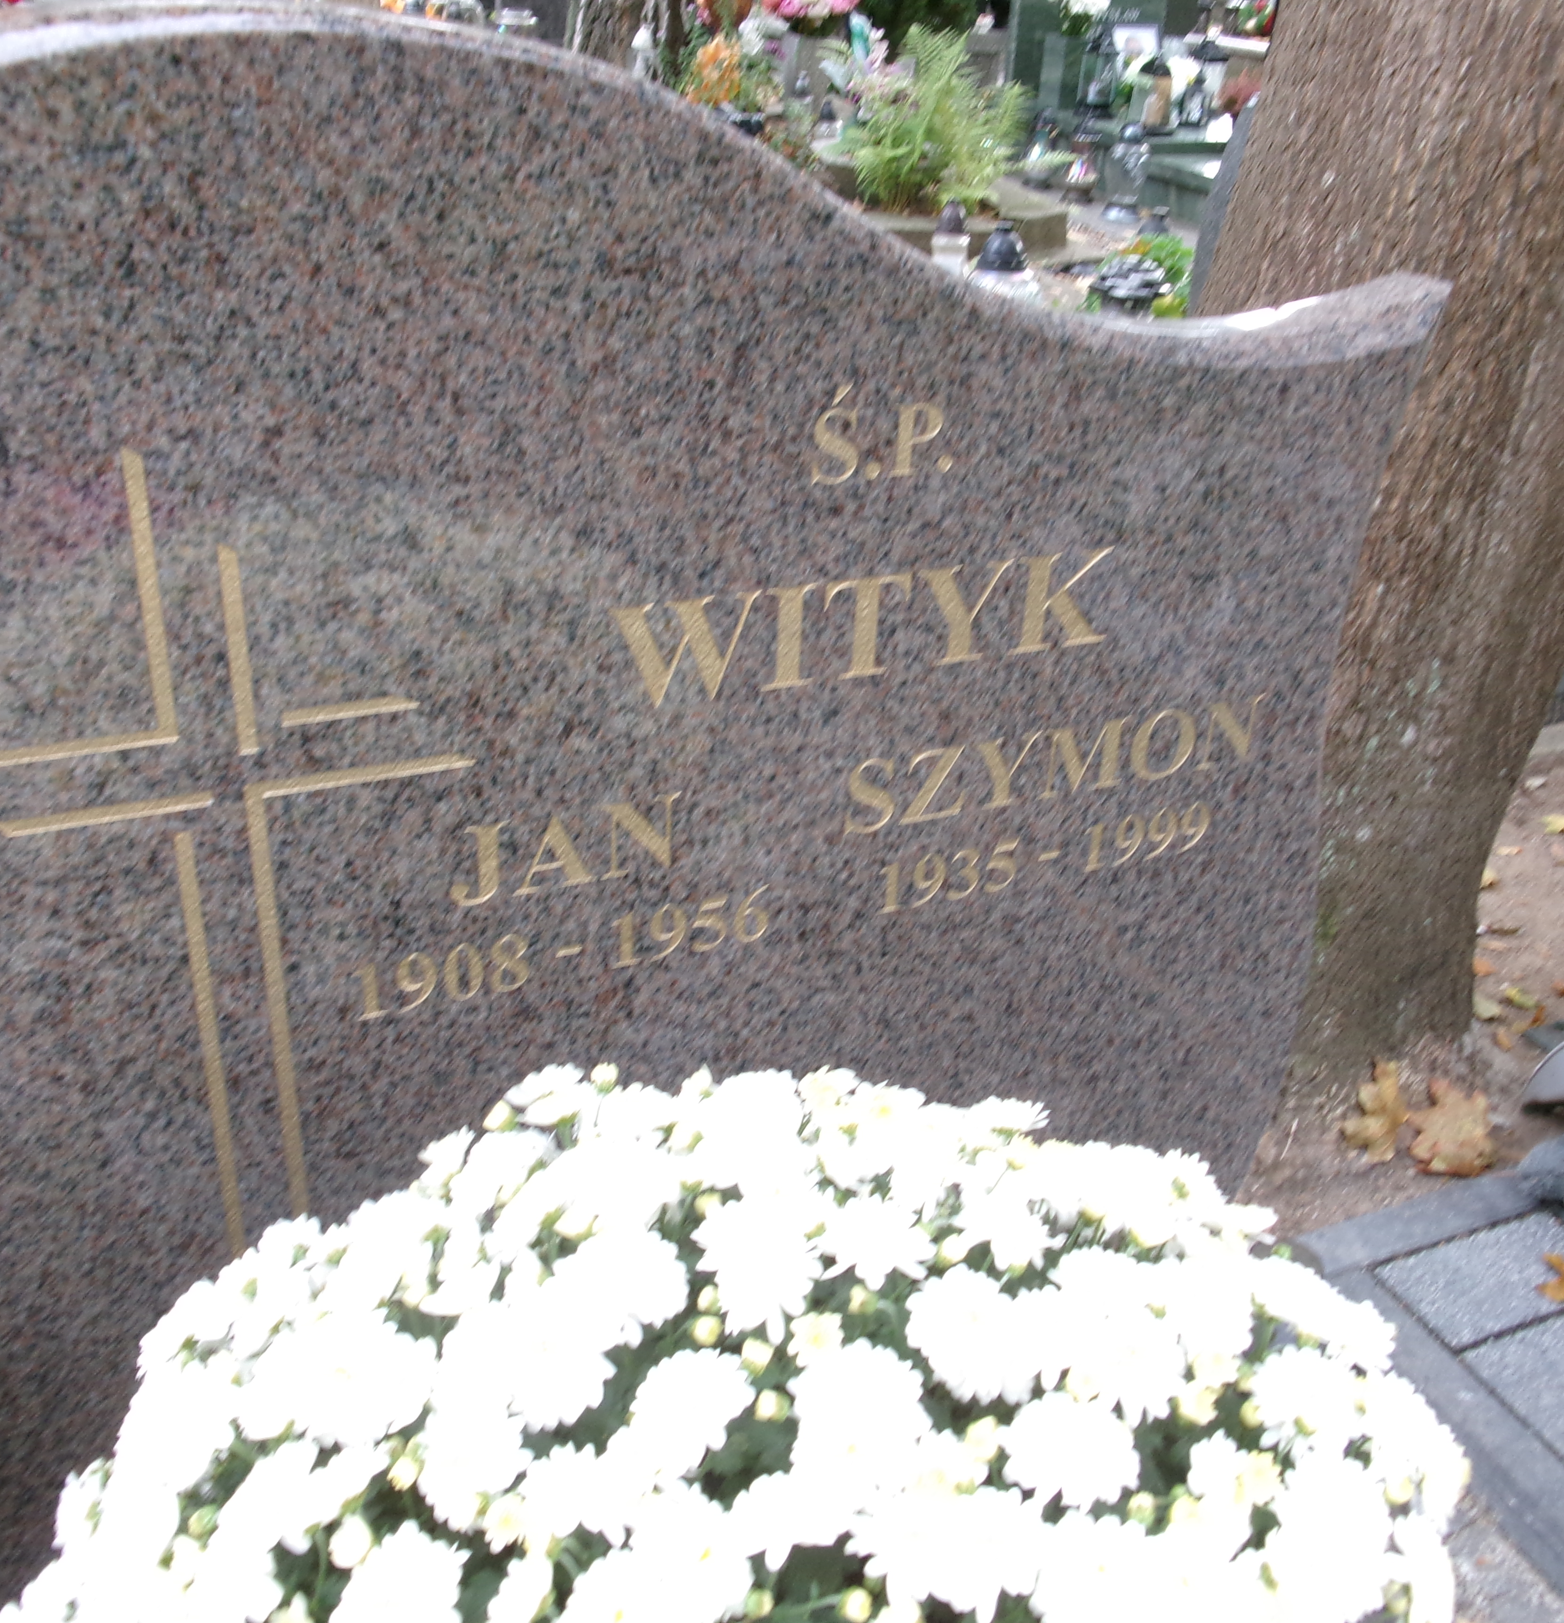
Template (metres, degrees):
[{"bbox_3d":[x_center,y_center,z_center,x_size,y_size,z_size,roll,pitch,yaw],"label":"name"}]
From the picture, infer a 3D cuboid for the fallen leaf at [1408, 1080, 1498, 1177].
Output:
[{"bbox_3d":[0.626,0.296,1.637,0.082,0.020,0.100,8,44,14],"label":"fallen leaf"}]

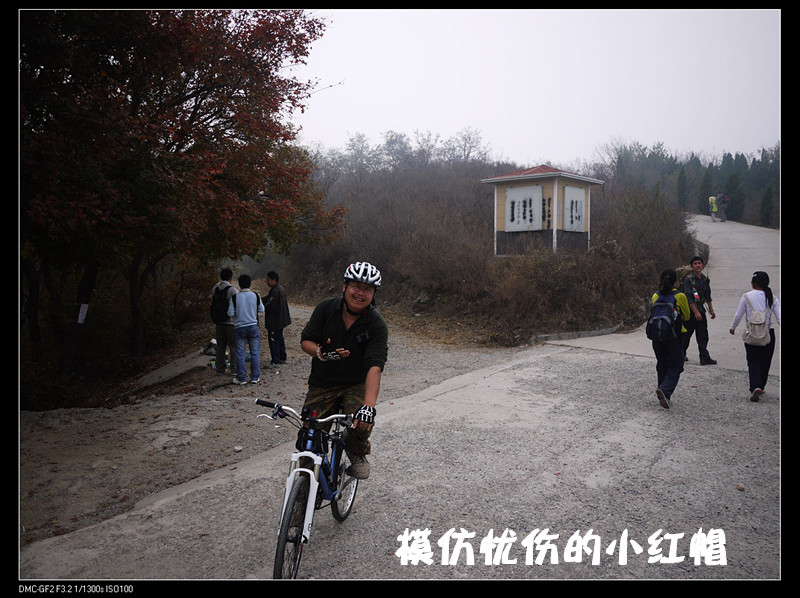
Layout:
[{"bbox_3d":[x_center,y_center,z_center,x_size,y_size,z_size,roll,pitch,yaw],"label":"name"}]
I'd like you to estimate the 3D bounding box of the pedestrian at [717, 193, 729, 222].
[{"bbox_3d":[19.211,-5.421,38.500,0.600,1.720,0.700,-3,5,-38],"label":"pedestrian"}]

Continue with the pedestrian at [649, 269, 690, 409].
[{"bbox_3d":[3.232,0.474,7.750,0.520,1.680,0.650,2,5,33],"label":"pedestrian"}]

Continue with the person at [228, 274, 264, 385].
[{"bbox_3d":[-2.351,0.467,9.900,0.550,1.690,0.420,0,4,-7],"label":"person"}]

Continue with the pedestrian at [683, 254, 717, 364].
[{"bbox_3d":[4.773,0.183,10.300,0.570,1.730,0.600,-1,4,-20],"label":"pedestrian"}]

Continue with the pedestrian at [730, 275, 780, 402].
[{"bbox_3d":[4.373,0.461,7.950,0.550,1.640,0.550,2,4,22],"label":"pedestrian"}]

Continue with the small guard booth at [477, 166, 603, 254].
[{"bbox_3d":[4.400,-2.752,19.861,2.660,2.850,2.700,3,5,42],"label":"small guard booth"}]

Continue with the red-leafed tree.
[{"bbox_3d":[-5.500,-2.911,12.134,9.000,8.400,8.500,0,4,0],"label":"red-leafed tree"}]

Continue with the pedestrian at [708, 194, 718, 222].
[{"bbox_3d":[18.675,-5.361,38.500,0.550,1.630,0.600,-3,5,-35],"label":"pedestrian"}]

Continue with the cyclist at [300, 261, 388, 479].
[{"bbox_3d":[-0.360,0.540,4.095,0.600,1.580,0.750,1,4,9],"label":"cyclist"}]

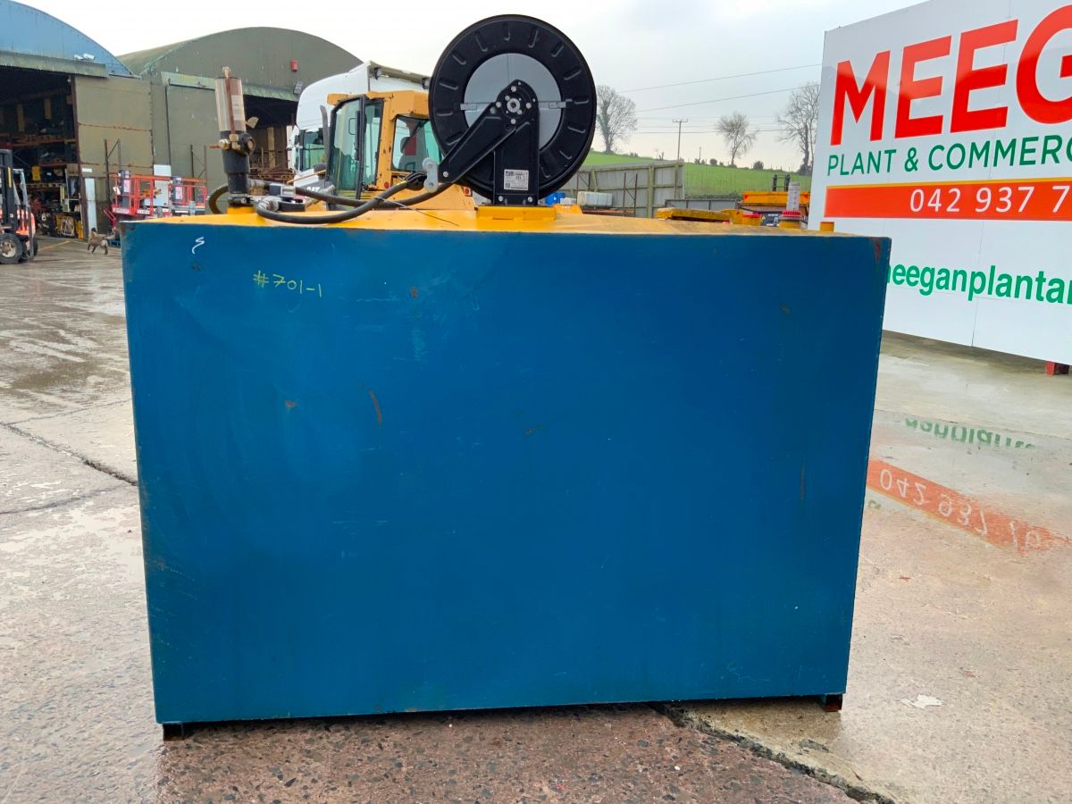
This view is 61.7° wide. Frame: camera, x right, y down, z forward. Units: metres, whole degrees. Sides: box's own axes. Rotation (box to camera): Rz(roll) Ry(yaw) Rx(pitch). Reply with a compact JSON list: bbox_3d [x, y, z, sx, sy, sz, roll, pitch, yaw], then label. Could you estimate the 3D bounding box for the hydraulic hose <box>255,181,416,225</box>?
[{"bbox_3d":[-0.506,-0.509,2.308,0.371,0.097,0.260,0,12,-7],"label":"hydraulic hose"}]

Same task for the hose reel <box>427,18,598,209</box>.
[{"bbox_3d":[-0.076,-0.775,2.434,0.440,0.456,0.190,0,12,-7],"label":"hose reel"}]

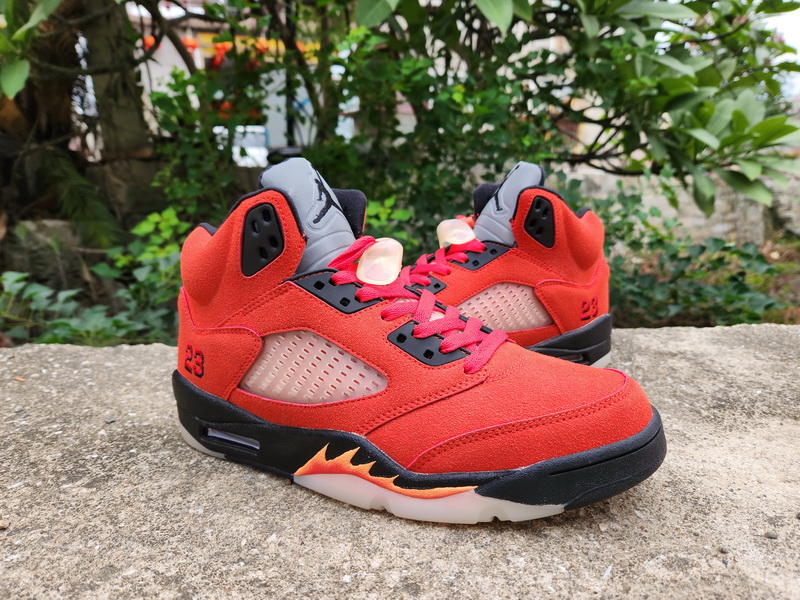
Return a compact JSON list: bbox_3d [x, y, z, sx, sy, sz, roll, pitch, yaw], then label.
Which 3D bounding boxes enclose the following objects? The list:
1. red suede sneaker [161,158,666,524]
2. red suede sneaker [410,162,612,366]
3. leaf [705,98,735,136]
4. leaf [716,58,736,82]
[{"bbox_3d":[0.002,0.008,0.307,0.301,0.178,0.112,3,12,19],"label":"red suede sneaker"},{"bbox_3d":[0.038,-0.024,0.464,0.301,0.178,0.112,-2,12,-7],"label":"red suede sneaker"},{"bbox_3d":[0.781,-0.446,1.300,0.050,0.105,0.025,27,28,21],"label":"leaf"},{"bbox_3d":[0.860,-0.605,1.400,0.050,0.068,0.025,6,23,30],"label":"leaf"}]

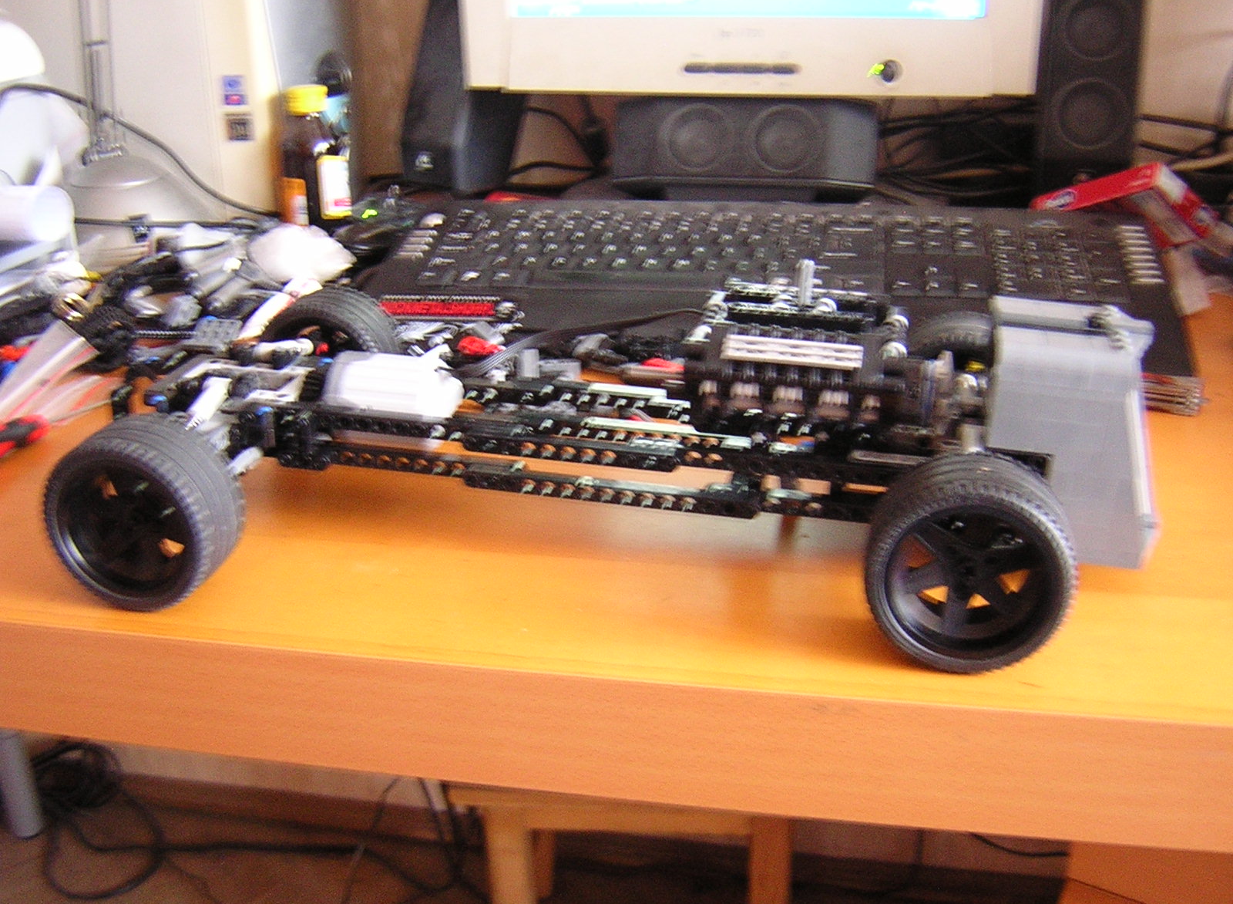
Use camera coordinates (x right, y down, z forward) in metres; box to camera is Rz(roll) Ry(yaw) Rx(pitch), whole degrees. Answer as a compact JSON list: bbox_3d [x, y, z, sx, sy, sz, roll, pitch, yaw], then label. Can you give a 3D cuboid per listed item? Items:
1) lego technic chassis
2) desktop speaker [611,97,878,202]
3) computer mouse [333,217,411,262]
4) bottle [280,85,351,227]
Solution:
[{"bbox_3d":[-0.002,-0.024,0.525,0.420,0.116,0.205,3,25,13],"label":"lego technic chassis"},{"bbox_3d":[0.113,-0.254,1.062,0.212,0.088,0.095,4,25,14],"label":"desktop speaker"},{"bbox_3d":[-0.173,-0.173,0.971,0.060,0.038,0.105,5,25,17],"label":"computer mouse"},{"bbox_3d":[-0.234,-0.228,1.013,0.055,0.108,0.055,3,25,13],"label":"bottle"}]

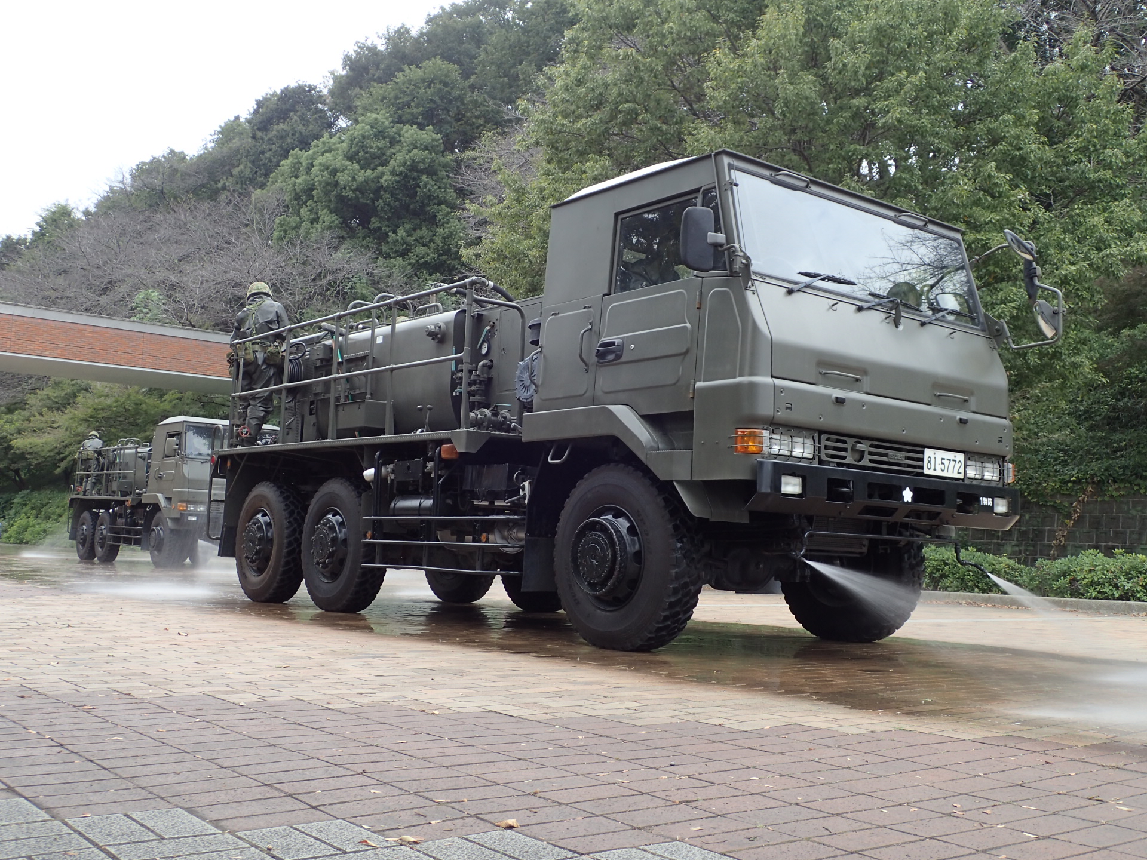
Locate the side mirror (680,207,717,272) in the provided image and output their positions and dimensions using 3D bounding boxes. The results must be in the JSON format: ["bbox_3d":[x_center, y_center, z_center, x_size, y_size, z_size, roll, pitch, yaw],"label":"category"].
[{"bbox_3d":[0.639,-0.977,5.952,0.168,0.318,0.080,4,-6,-22],"label":"side mirror"}]

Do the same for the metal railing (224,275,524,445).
[{"bbox_3d":[-1.780,-0.413,9.568,0.540,1.040,3.920,7,-7,-39],"label":"metal railing"}]

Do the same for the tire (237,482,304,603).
[{"bbox_3d":[-2.658,0.999,10.310,0.290,1.074,1.074,7,-7,-39],"label":"tire"}]

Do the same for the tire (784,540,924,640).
[{"bbox_3d":[1.933,0.931,8.084,0.290,1.074,1.074,7,-7,-39],"label":"tire"}]

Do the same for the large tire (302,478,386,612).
[{"bbox_3d":[-1.828,0.928,9.317,0.290,1.074,1.074,7,-7,-39],"label":"large tire"}]

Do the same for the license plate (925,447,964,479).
[{"bbox_3d":[2.224,0.202,6.949,0.405,0.153,0.015,7,-7,-39],"label":"license plate"}]

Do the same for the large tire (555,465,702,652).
[{"bbox_3d":[0.308,0.744,6.740,0.290,1.074,1.074,7,-7,-39],"label":"large tire"}]

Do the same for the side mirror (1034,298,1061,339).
[{"bbox_3d":[3.098,-0.725,7.600,0.075,0.240,0.180,-22,-4,2],"label":"side mirror"}]

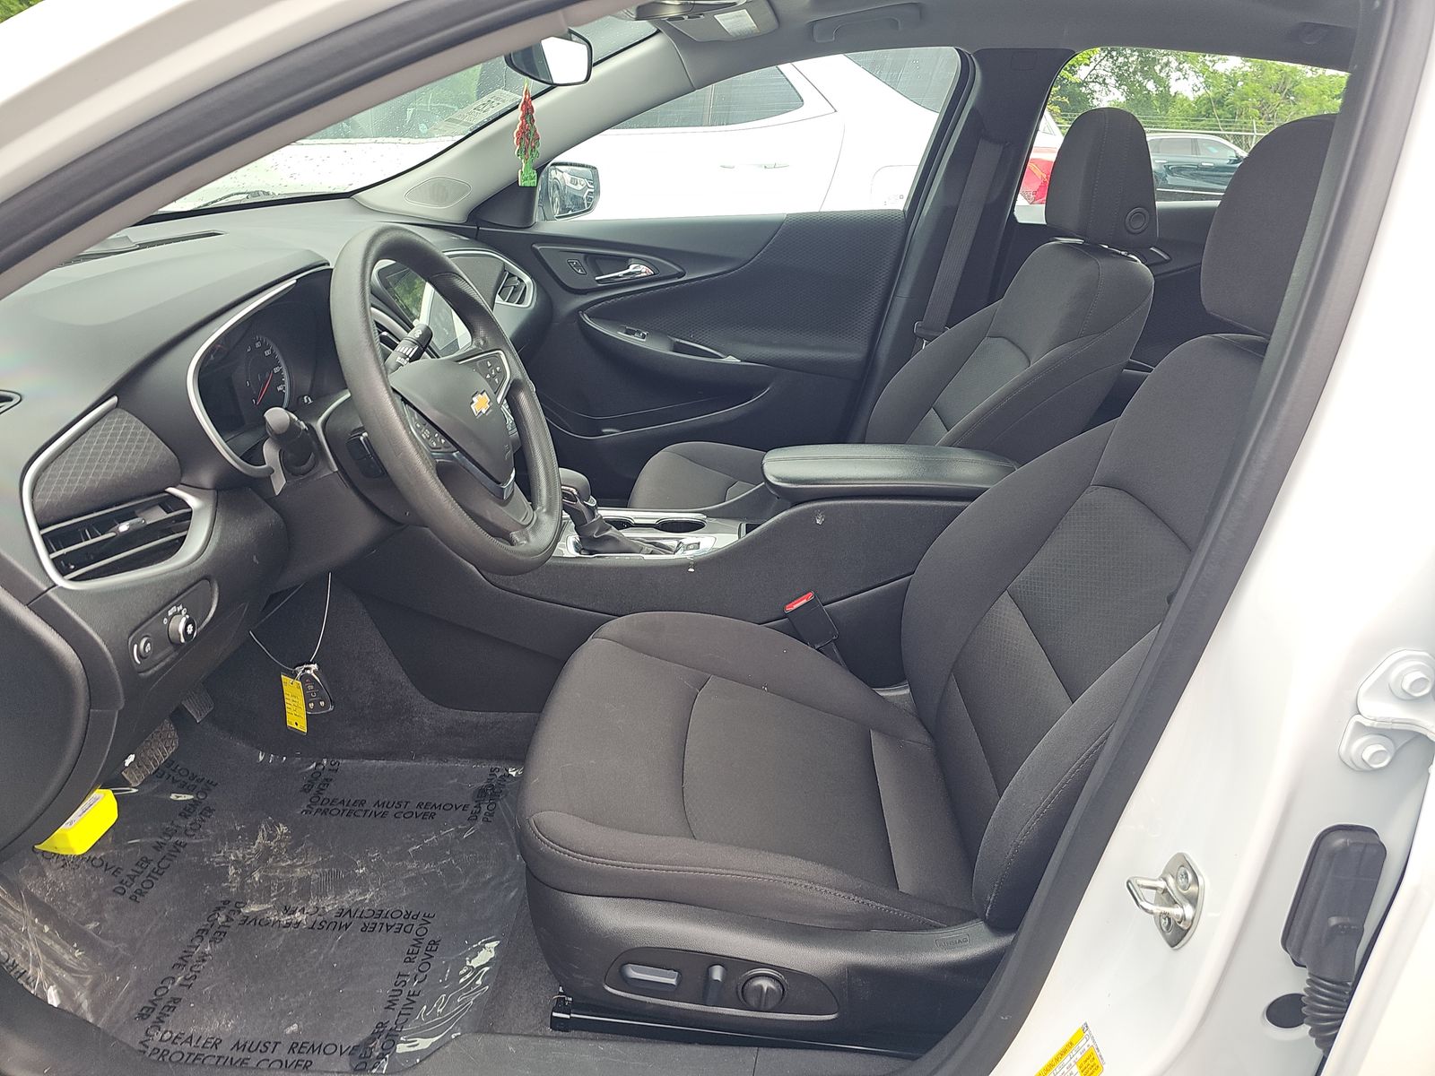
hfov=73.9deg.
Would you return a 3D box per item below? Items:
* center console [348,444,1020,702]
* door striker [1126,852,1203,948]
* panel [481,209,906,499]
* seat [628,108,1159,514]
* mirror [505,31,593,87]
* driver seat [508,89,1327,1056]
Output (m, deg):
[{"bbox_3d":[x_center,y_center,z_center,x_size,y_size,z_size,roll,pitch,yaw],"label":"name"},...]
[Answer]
[{"bbox_3d":[-0.030,0.044,1.453,0.990,0.436,0.247,3,24,3],"label":"center console"},{"bbox_3d":[0.275,0.225,0.588,0.037,0.063,0.046,3,24,3],"label":"door striker"},{"bbox_3d":[-0.091,-0.375,2.068,0.944,0.677,0.126,3,24,3],"label":"panel"},{"bbox_3d":[0.270,-0.273,1.708,0.843,0.929,0.542,3,24,3],"label":"seat"},{"bbox_3d":[-0.208,-0.588,1.183,0.042,0.067,0.232,11,26,11],"label":"mirror"},{"bbox_3d":[0.213,0.045,1.019,0.823,0.929,0.540,3,24,3],"label":"driver seat"}]

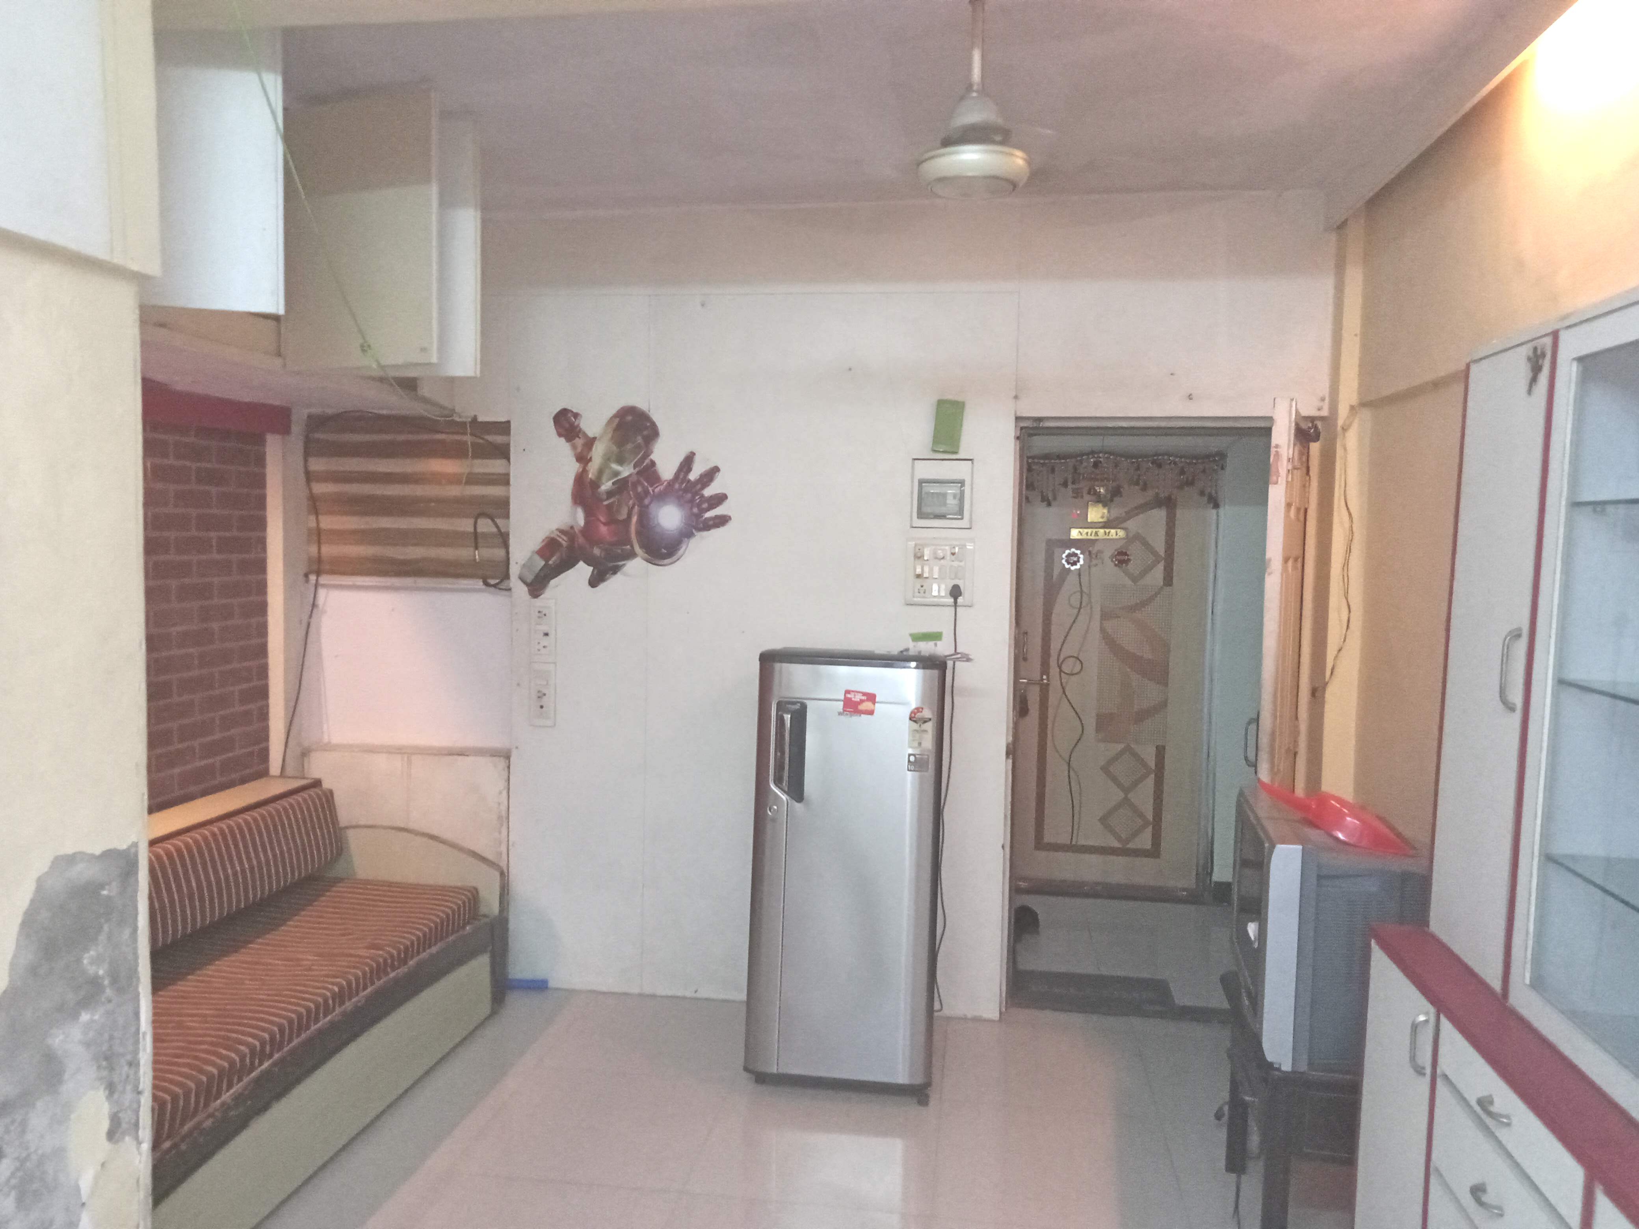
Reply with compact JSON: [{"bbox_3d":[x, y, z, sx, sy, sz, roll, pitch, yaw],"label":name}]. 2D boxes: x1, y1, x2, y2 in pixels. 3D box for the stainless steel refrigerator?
[{"bbox_3d":[0.107,0.762,4.114,0.540,1.270,0.600,2,4,8],"label":"stainless steel refrigerator"}]

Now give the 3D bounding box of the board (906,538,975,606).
[{"bbox_3d":[0.404,-0.139,4.445,0.225,0.224,0.040,2,4,8],"label":"board"}]

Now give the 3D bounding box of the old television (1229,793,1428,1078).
[{"bbox_3d":[1.220,0.699,2.985,0.480,0.468,0.602,2,4,11],"label":"old television"}]

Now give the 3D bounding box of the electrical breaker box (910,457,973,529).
[{"bbox_3d":[0.411,-0.404,4.438,0.203,0.235,0.050,2,4,8],"label":"electrical breaker box"}]

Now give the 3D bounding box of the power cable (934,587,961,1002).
[{"bbox_3d":[0.427,0.632,4.457,0.065,1.449,0.070,2,4,8],"label":"power cable"}]

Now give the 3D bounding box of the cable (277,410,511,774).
[{"bbox_3d":[-1.528,-0.066,4.787,0.865,1.326,0.150,2,4,8],"label":"cable"}]

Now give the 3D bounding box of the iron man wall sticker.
[{"bbox_3d":[-0.679,-0.391,4.602,0.763,0.662,0.012,2,4,8],"label":"iron man wall sticker"}]

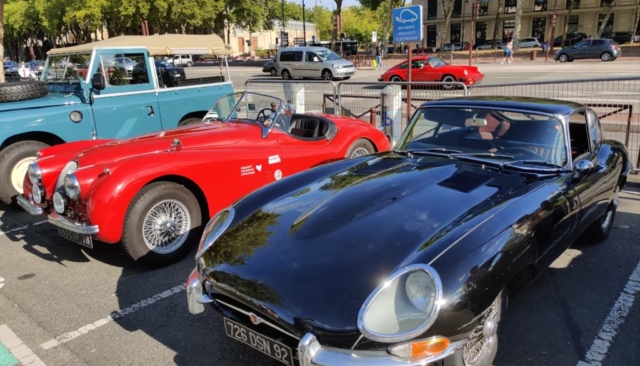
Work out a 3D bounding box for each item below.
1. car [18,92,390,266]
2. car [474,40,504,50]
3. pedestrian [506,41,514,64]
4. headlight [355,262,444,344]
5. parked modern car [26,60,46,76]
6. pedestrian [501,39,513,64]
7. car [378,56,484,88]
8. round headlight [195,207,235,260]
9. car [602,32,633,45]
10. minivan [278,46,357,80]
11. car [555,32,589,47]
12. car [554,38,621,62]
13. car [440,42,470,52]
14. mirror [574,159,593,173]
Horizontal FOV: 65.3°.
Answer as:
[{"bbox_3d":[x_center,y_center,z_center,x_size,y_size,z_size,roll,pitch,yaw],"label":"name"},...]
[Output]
[{"bbox_3d":[-0.695,-0.401,5.318,1.580,1.280,4.380,11,20,39],"label":"car"},{"bbox_3d":[23.388,-19.013,68.677,4.300,1.480,1.780,12,20,40],"label":"car"},{"bbox_3d":[14.715,-10.157,38.500,0.450,1.700,0.500,8,18,35],"label":"pedestrian"},{"bbox_3d":[0.321,0.474,2.000,0.255,0.230,0.320,11,19,41],"label":"headlight"},{"bbox_3d":[-28.395,-11.508,50.000,1.800,1.500,4.300,-12,17,-34],"label":"parked modern car"},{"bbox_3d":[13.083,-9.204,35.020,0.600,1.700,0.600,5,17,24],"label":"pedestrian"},{"bbox_3d":[4.466,-4.445,20.137,4.290,1.310,1.650,10,19,36],"label":"car"},{"bbox_3d":[-0.569,0.271,2.699,0.270,0.230,0.250,12,21,41],"label":"round headlight"},{"bbox_3d":[40.775,-20.028,69.000,4.550,1.660,1.830,8,18,35],"label":"car"},{"bbox_3d":[-0.172,-6.852,28.600,4.450,1.820,1.790,7,17,31],"label":"minivan"},{"bbox_3d":[32.525,-18.469,64.430,4.250,1.600,1.800,12,20,40],"label":"car"},{"bbox_3d":[17.844,-8.825,33.200,4.000,1.460,1.740,10,18,39],"label":"car"},{"bbox_3d":[22.885,-22.901,84.000,4.300,1.470,1.780,8,18,35],"label":"car"},{"bbox_3d":[1.600,-0.100,3.030,0.115,0.090,0.080,12,21,41],"label":"mirror"}]

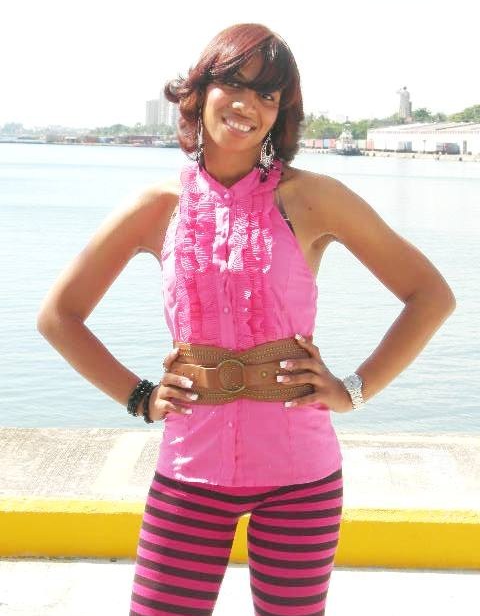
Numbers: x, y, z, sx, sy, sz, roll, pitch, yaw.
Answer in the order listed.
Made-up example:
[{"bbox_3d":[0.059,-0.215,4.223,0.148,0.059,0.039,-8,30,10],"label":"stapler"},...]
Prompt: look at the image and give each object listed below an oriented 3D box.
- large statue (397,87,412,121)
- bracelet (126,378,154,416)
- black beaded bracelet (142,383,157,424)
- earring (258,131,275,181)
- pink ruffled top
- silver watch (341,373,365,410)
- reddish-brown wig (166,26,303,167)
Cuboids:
[{"bbox_3d":[58.704,-72.622,640.000,4.900,12.800,4.300,2,5,12],"label":"large statue"},{"bbox_3d":[-0.186,0.168,3.370,0.020,0.070,0.062,26,0,15],"label":"bracelet"},{"bbox_3d":[-0.168,0.180,3.370,0.012,0.074,0.064,12,0,19],"label":"black beaded bracelet"},{"bbox_3d":[0.049,-0.280,3.310,0.027,0.090,0.014,4,5,-9],"label":"earring"},{"bbox_3d":[0.016,0.025,3.380,0.340,0.610,0.250,-1,6,12],"label":"pink ruffled top"},{"bbox_3d":[0.209,0.157,3.340,0.034,0.064,0.055,-24,-27,-18],"label":"silver watch"},{"bbox_3d":[-0.005,-0.398,3.330,0.260,0.255,0.245,16,6,6],"label":"reddish-brown wig"}]

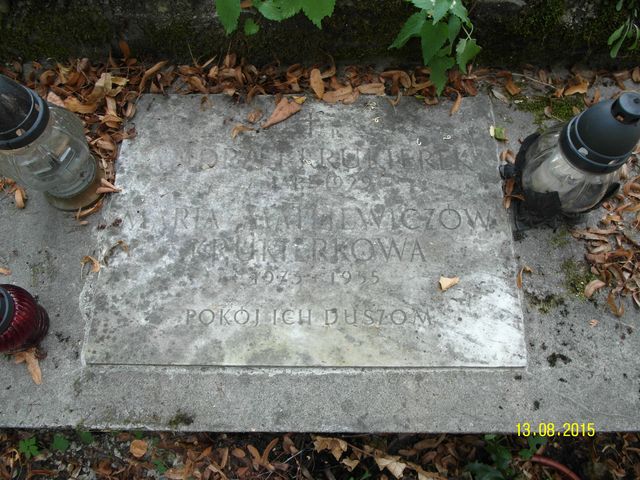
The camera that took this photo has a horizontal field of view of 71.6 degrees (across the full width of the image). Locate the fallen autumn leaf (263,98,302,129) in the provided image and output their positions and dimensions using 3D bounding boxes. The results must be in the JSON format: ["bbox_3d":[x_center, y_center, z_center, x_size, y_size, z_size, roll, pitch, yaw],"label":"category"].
[{"bbox_3d":[-0.081,-0.250,0.886,0.087,0.014,0.040,-42,75,-14],"label":"fallen autumn leaf"}]

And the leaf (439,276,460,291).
[{"bbox_3d":[0.224,0.072,0.765,0.038,0.013,0.025,-16,70,-5],"label":"leaf"}]

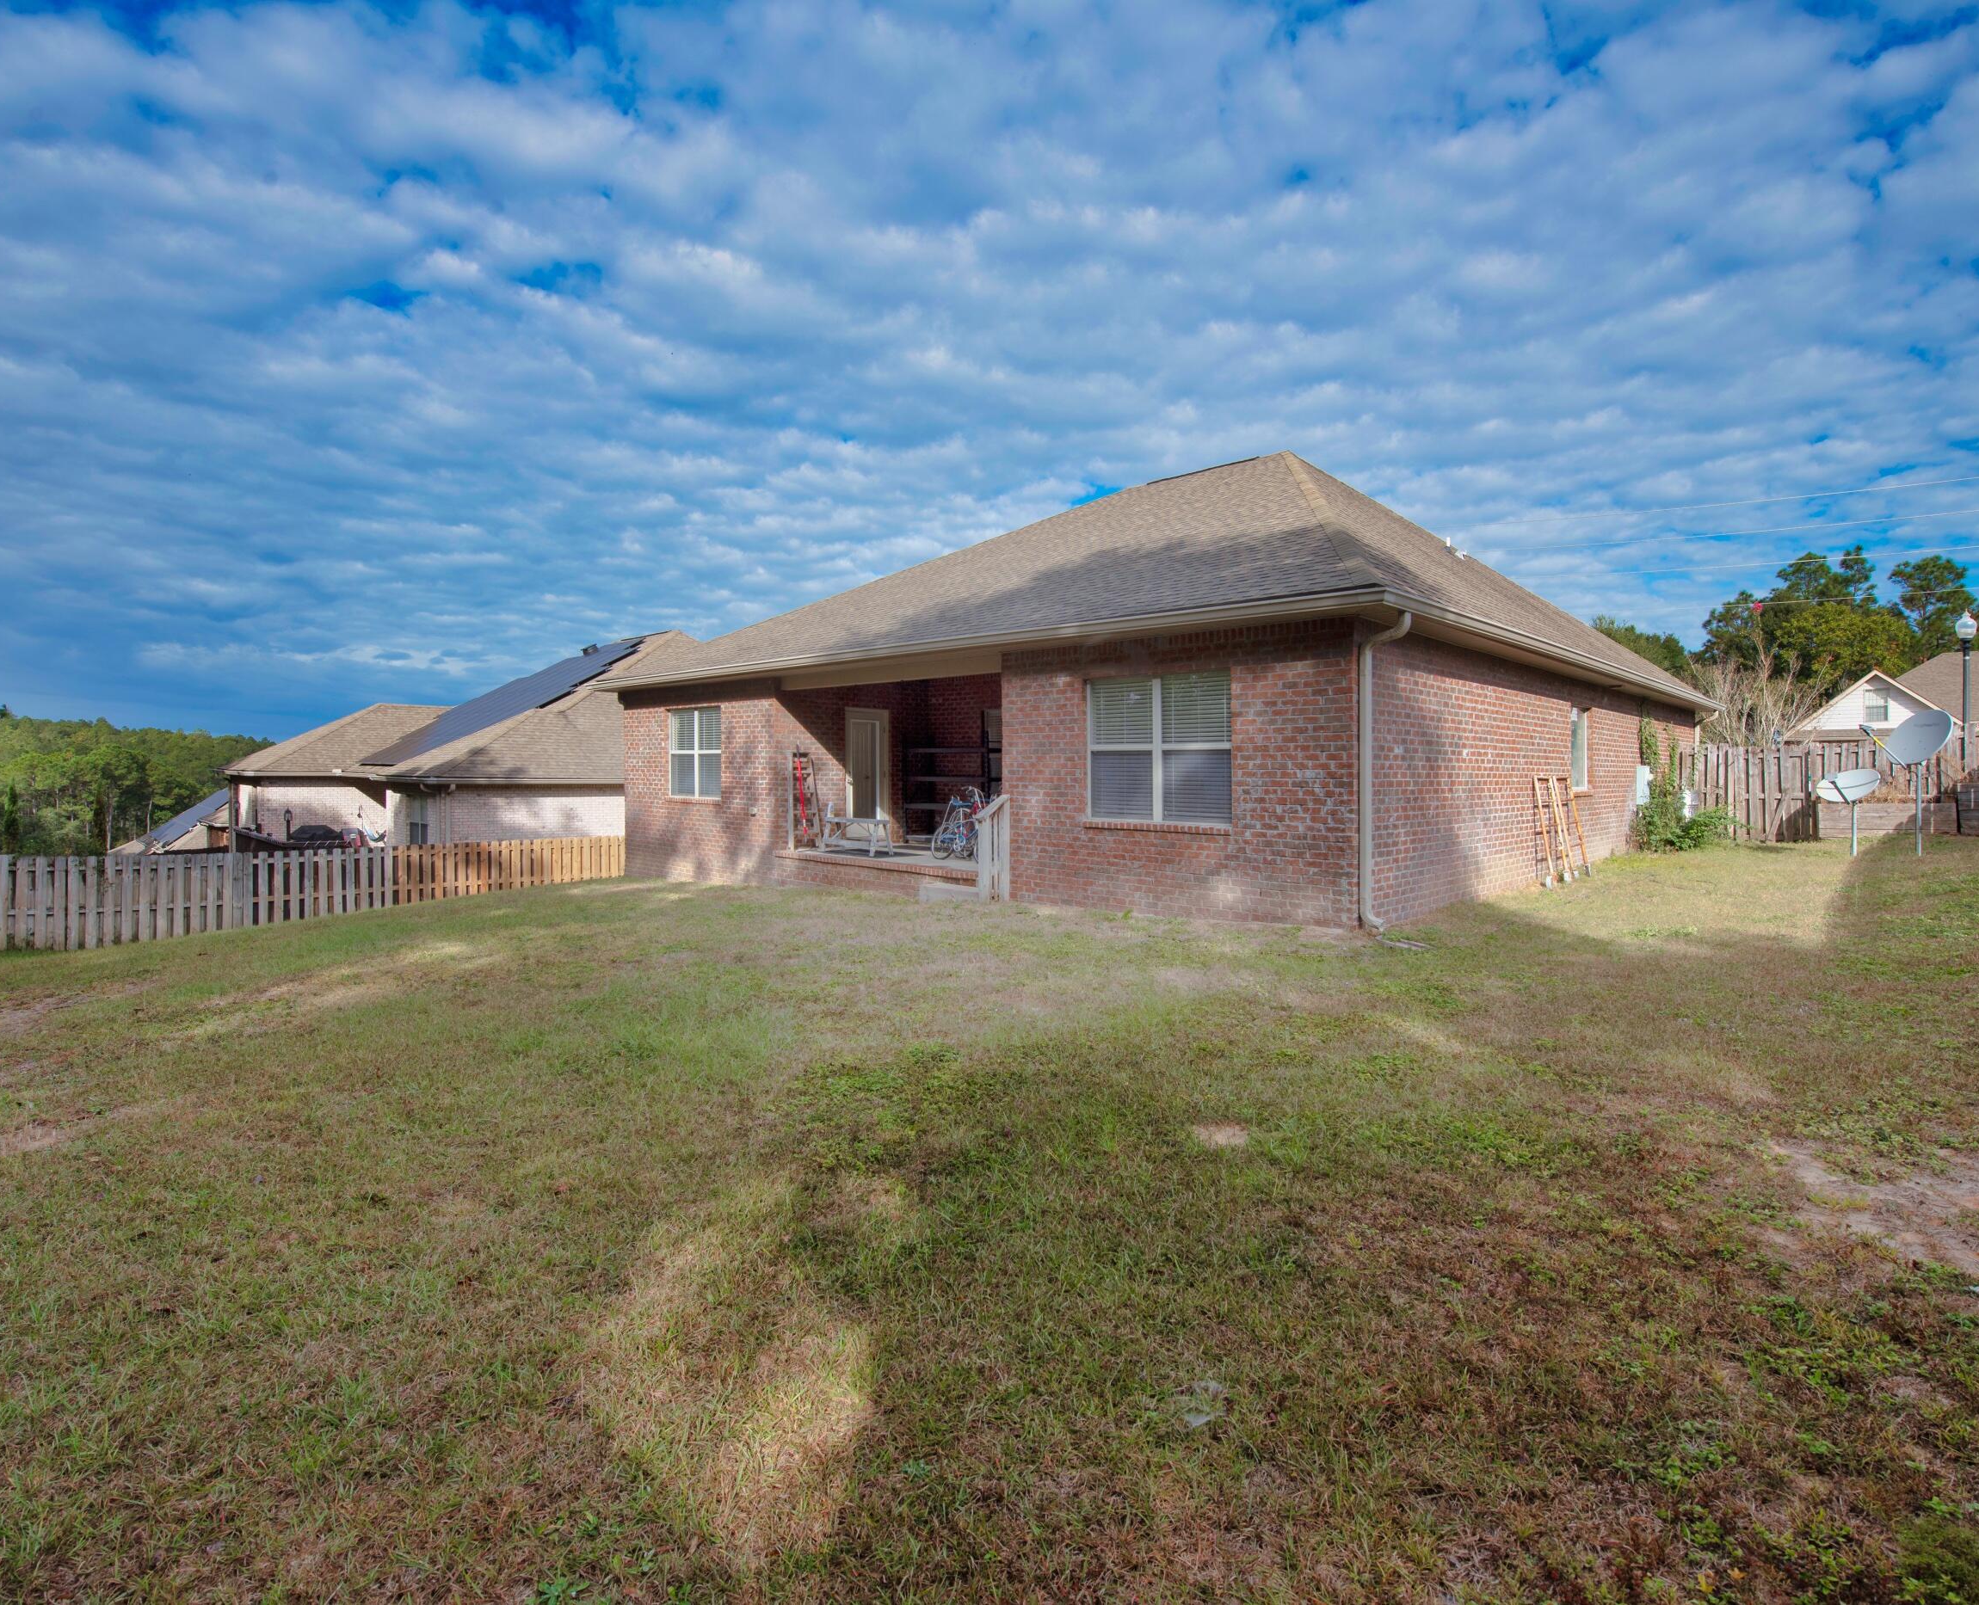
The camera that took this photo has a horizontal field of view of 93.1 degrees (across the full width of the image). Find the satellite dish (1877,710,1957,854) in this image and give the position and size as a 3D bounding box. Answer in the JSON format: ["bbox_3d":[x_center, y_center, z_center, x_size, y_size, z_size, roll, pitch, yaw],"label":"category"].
[{"bbox_3d":[13.376,-0.287,13.600,0.900,2.170,0.800,0,2,-6],"label":"satellite dish"}]

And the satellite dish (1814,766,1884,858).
[{"bbox_3d":[12.488,0.145,13.600,0.620,1.310,0.720,-1,3,-23],"label":"satellite dish"}]

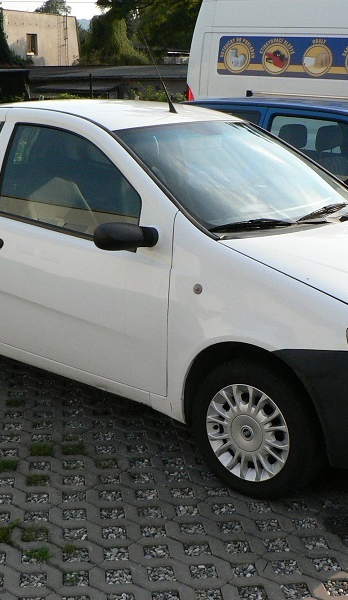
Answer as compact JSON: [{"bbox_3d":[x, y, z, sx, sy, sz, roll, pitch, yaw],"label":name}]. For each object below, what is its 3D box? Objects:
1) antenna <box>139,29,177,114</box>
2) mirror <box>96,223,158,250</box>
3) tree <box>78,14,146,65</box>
[{"bbox_3d":[-0.086,-1.135,4.043,0.050,0.470,0.030,-25,-6,41],"label":"antenna"},{"bbox_3d":[-0.193,-0.257,3.181,0.160,0.125,0.250,13,19,38],"label":"mirror"},{"bbox_3d":[-3.498,-13.332,45.994,4.602,5.492,4.393,0,15,-4],"label":"tree"}]

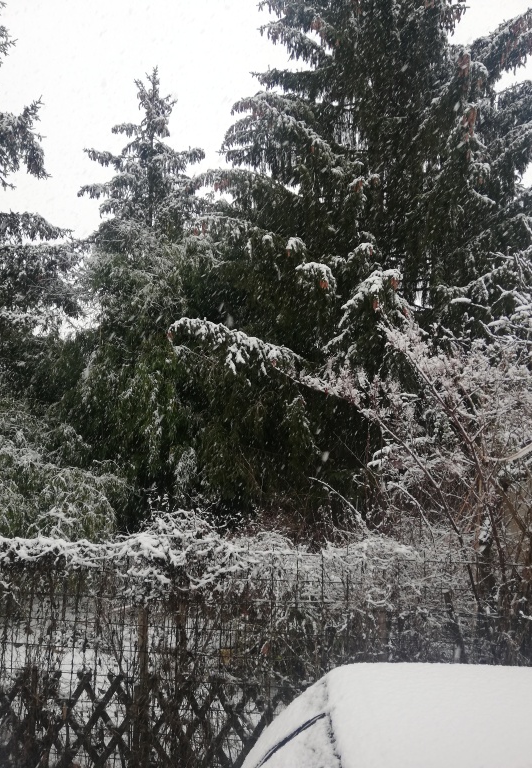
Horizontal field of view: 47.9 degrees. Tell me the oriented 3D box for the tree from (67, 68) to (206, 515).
[{"bbox_3d":[-2.750,-1.850,13.150,3.300,10.400,3.300,0,-4,0],"label":"tree"}]

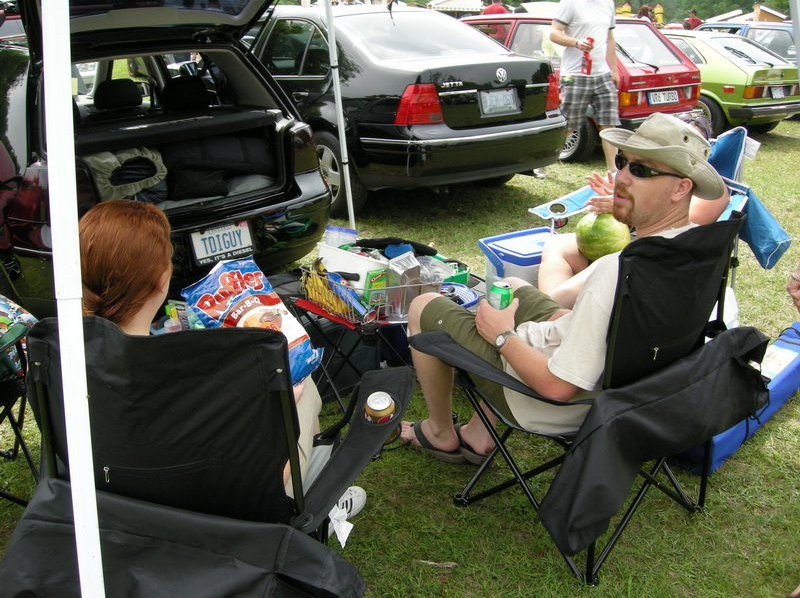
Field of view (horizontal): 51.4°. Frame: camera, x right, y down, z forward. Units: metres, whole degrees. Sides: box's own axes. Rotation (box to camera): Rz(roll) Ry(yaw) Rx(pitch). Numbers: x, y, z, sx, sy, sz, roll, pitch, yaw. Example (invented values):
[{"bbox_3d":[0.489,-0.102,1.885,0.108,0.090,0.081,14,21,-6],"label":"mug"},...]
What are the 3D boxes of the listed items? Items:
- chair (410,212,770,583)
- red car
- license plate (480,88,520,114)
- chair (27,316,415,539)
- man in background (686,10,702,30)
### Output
[{"bbox_3d":[0.535,0.189,2.375,0.800,0.920,0.680,-15,24,-36],"label":"chair"},{"bbox_3d":[1.361,-2.494,9.403,1.610,1.390,3.800,-17,25,-39],"label":"red car"},{"bbox_3d":[0.672,-1.332,5.608,0.305,0.152,0.020,-15,12,-36],"label":"license plate"},{"bbox_3d":[-0.375,0.374,1.888,0.770,0.910,0.670,4,20,13],"label":"chair"},{"bbox_3d":[8.492,-7.520,24.284,0.330,1.750,0.500,-14,23,-33],"label":"man in background"}]

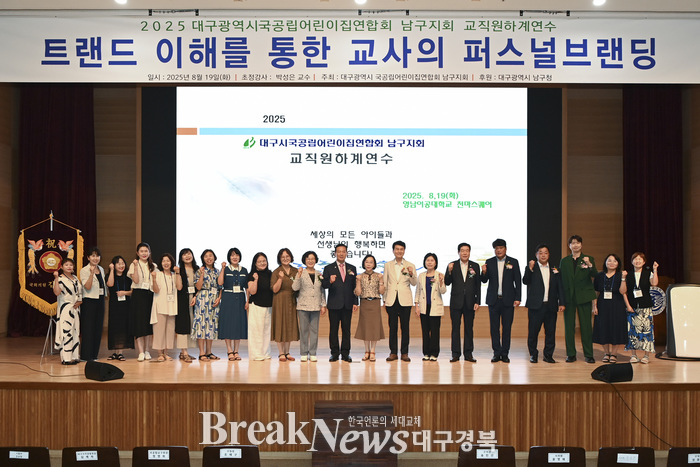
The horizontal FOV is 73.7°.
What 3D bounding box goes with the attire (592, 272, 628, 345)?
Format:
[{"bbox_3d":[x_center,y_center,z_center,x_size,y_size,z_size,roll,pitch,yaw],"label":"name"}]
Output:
[{"bbox_3d":[3.831,1.101,6.850,0.490,1.051,0.360,0,0,10],"label":"attire"}]

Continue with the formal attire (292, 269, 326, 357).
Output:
[{"bbox_3d":[-0.597,1.160,6.880,0.491,1.287,0.340,0,0,-9],"label":"formal attire"}]

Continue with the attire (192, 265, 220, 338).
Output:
[{"bbox_3d":[-2.132,1.028,6.910,0.435,1.078,0.360,0,0,-23],"label":"attire"}]

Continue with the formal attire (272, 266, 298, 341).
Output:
[{"bbox_3d":[-0.957,1.034,6.900,0.413,1.106,0.360,0,0,-14],"label":"formal attire"}]

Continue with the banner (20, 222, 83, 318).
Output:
[{"bbox_3d":[-4.448,0.506,6.950,0.900,1.459,0.080,0,0,-9],"label":"banner"}]

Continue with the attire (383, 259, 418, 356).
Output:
[{"bbox_3d":[0.743,1.089,6.900,0.500,1.424,0.340,0,0,5],"label":"attire"}]

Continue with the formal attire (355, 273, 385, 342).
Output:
[{"bbox_3d":[0.294,1.078,6.870,0.440,1.018,0.330,0,0,0],"label":"formal attire"}]

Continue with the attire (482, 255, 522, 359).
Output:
[{"bbox_3d":[2.227,1.064,6.860,0.591,1.497,0.380,0,0,18],"label":"attire"}]

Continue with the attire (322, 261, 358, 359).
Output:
[{"bbox_3d":[-0.141,1.117,6.860,0.530,1.404,0.360,0,0,2],"label":"attire"}]

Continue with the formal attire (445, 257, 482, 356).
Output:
[{"bbox_3d":[1.666,1.104,6.880,0.520,1.427,0.360,0,0,13],"label":"formal attire"}]

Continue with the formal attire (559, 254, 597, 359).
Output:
[{"bbox_3d":[3.355,1.061,6.860,0.555,1.519,0.360,0,0,22],"label":"formal attire"}]

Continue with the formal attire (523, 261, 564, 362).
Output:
[{"bbox_3d":[2.832,1.129,6.830,0.602,1.410,0.380,0,0,20],"label":"formal attire"}]

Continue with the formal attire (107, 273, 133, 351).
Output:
[{"bbox_3d":[-3.383,1.146,6.880,0.410,1.137,0.330,0,0,-12],"label":"formal attire"}]

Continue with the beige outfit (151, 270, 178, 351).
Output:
[{"bbox_3d":[-2.719,1.130,6.850,0.410,1.154,0.330,0,0,-13],"label":"beige outfit"}]

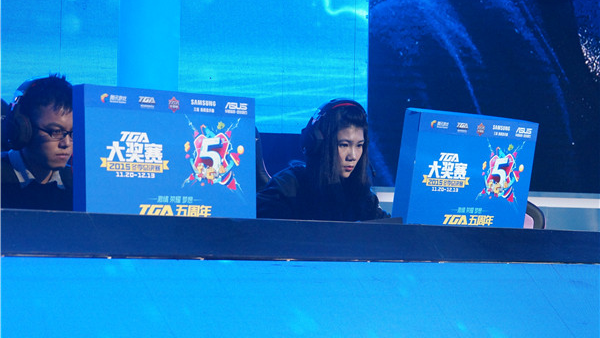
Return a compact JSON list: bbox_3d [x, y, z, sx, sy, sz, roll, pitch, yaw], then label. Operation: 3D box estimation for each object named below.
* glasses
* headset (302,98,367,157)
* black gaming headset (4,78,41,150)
[{"bbox_3d":[-0.697,-0.113,4.794,0.140,0.042,0.142,19,10,39],"label":"glasses"},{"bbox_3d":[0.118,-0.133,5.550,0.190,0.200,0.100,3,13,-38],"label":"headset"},{"bbox_3d":[-0.734,-0.154,4.850,0.100,0.205,0.190,13,6,42],"label":"black gaming headset"}]

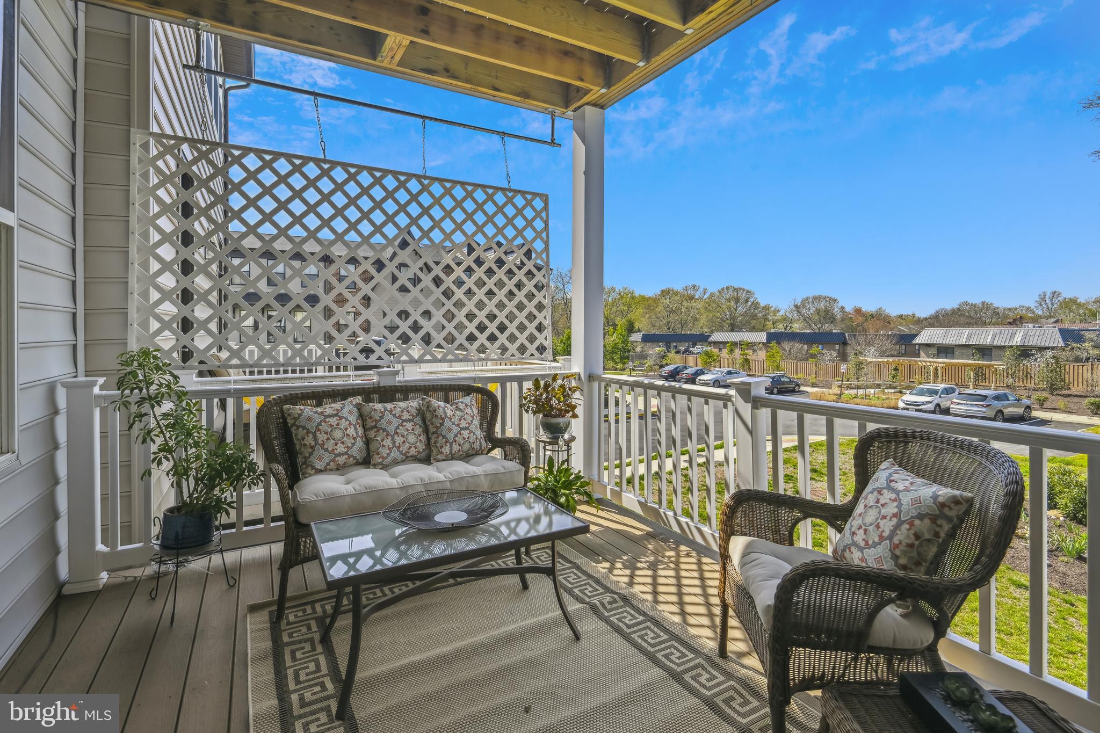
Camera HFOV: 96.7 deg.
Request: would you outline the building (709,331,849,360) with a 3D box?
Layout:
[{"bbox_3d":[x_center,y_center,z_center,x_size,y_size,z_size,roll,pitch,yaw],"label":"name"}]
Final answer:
[{"bbox_3d":[40.542,-3.762,87.500,18.000,4.600,15.000,-1,3,-16],"label":"building"}]

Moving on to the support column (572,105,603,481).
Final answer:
[{"bbox_3d":[0.282,-0.452,3.641,0.172,2.806,0.172,-2,4,-30],"label":"support column"}]

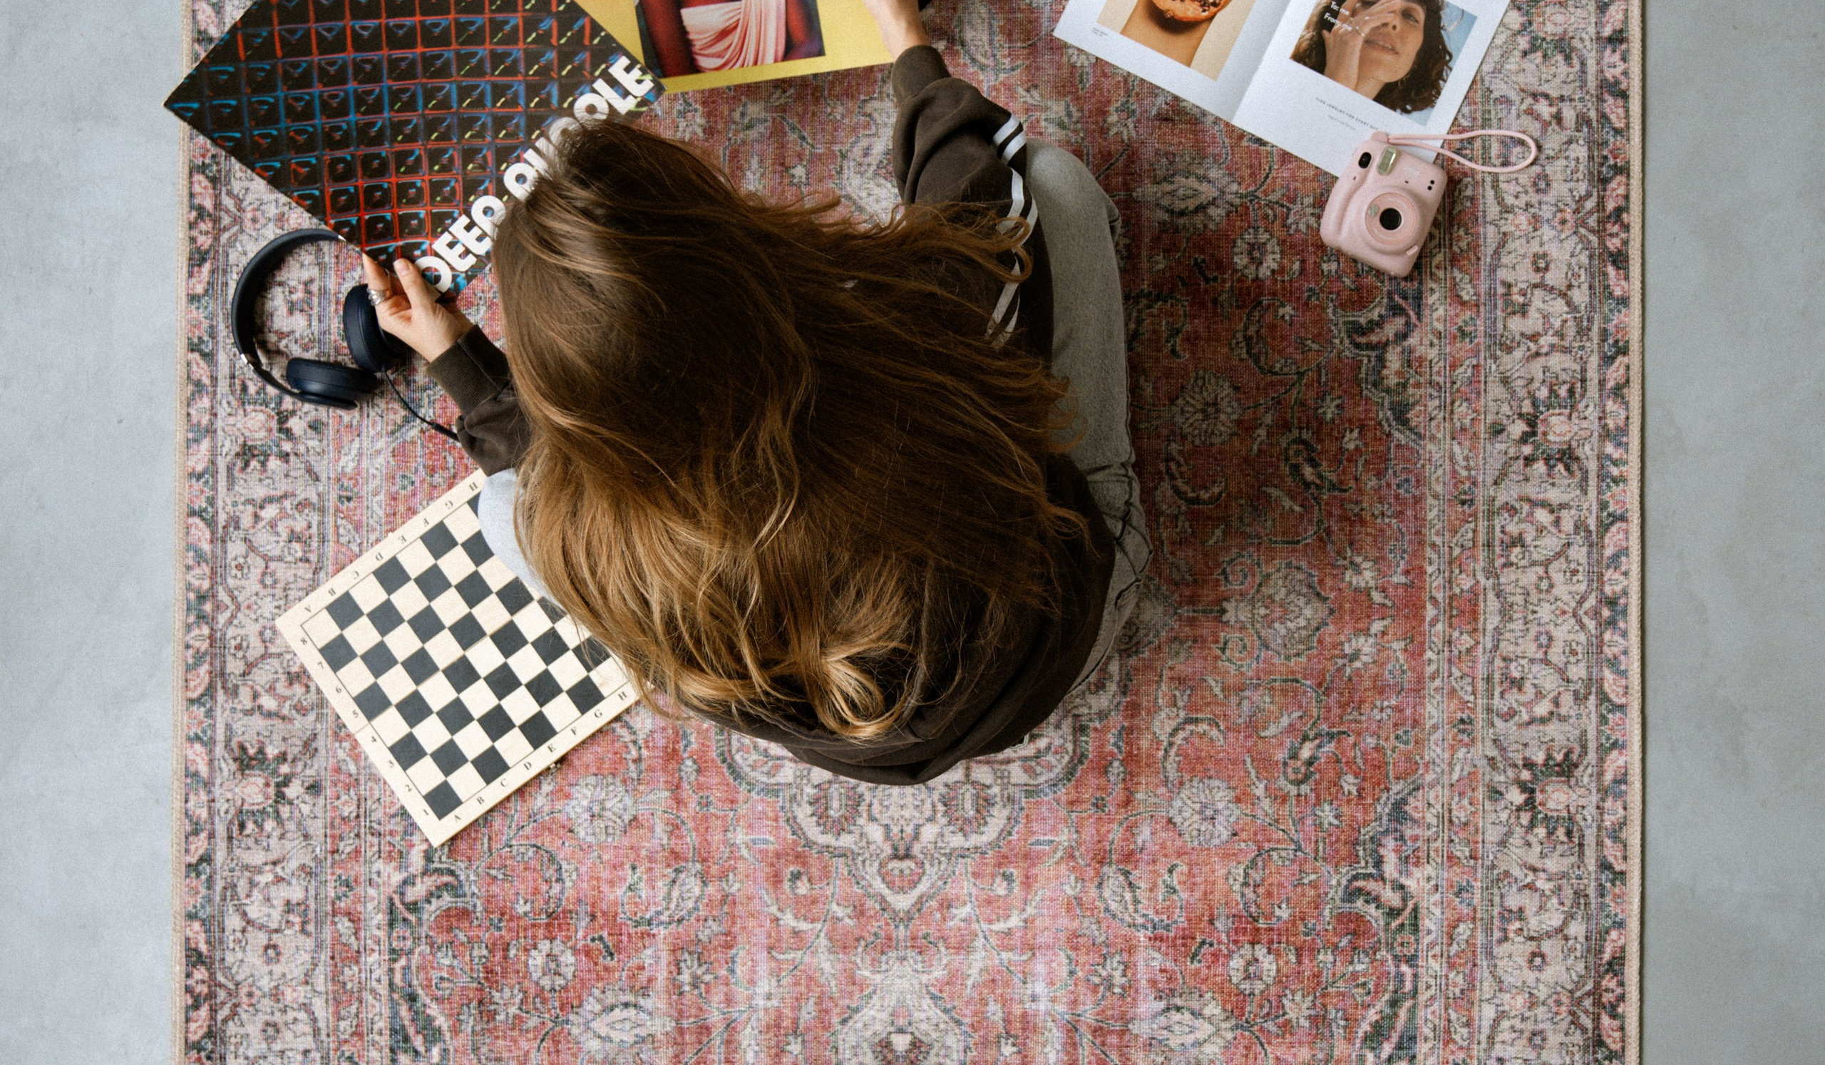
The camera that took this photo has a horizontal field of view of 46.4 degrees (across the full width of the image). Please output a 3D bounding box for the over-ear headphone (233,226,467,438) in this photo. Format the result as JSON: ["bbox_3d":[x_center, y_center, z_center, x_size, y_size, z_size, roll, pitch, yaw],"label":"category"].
[{"bbox_3d":[-0.595,-0.213,2.210,0.195,0.080,0.180,33,91,1],"label":"over-ear headphone"}]

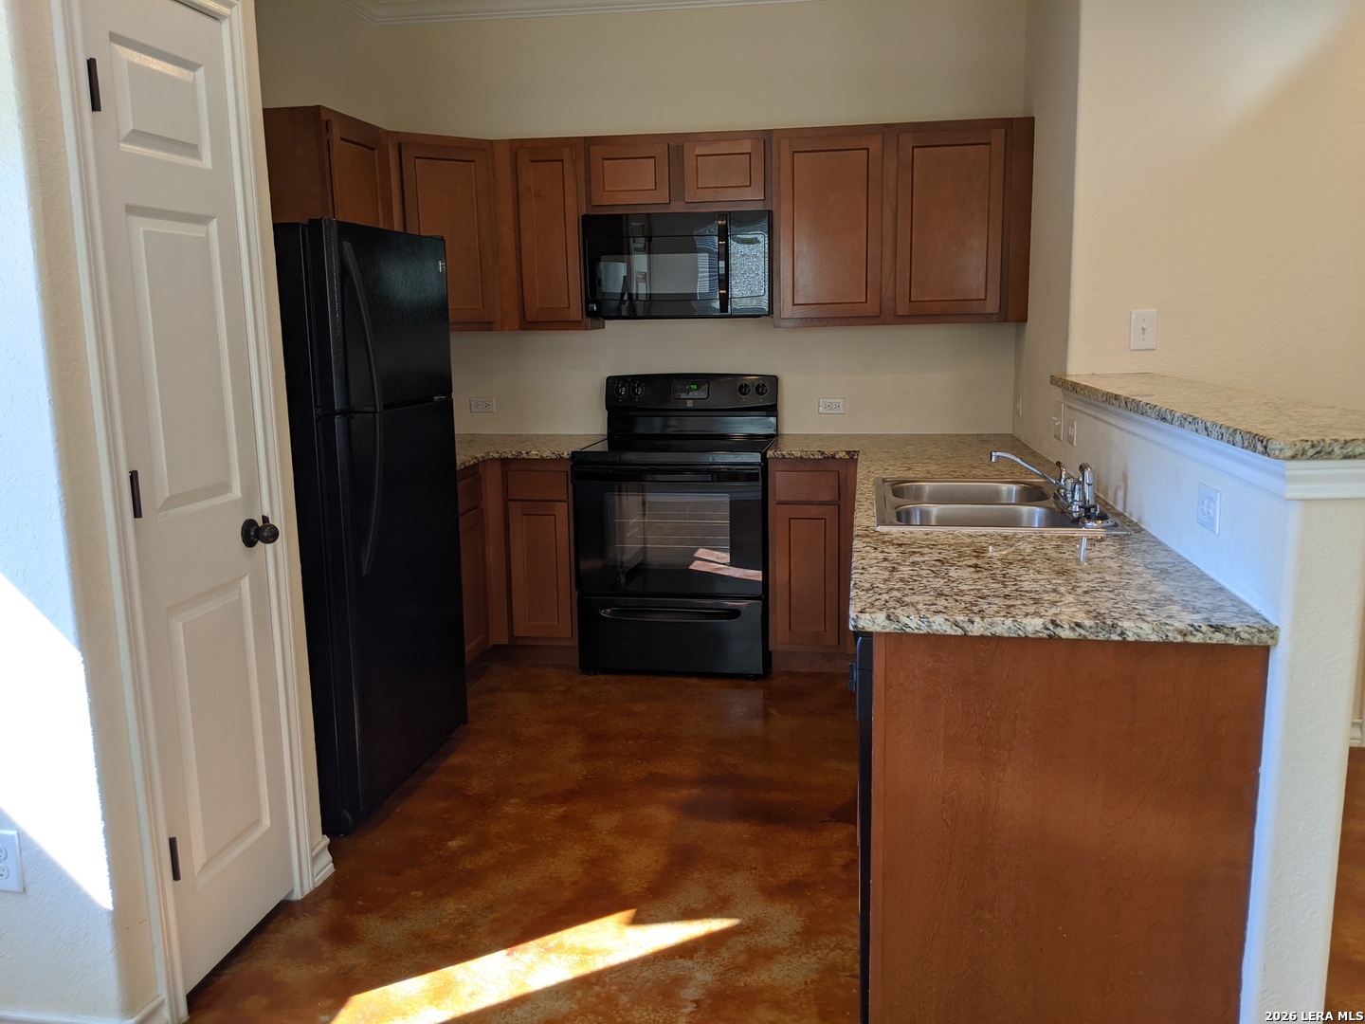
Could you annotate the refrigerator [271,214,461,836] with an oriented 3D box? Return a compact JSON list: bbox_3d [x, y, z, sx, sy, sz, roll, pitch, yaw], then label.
[{"bbox_3d":[-1.137,0.012,3.232,0.795,1.680,0.750,1,10,11],"label":"refrigerator"}]

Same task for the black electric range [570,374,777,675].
[{"bbox_3d":[-0.004,0.030,4.471,0.757,1.187,0.705,1,10,10],"label":"black electric range"}]

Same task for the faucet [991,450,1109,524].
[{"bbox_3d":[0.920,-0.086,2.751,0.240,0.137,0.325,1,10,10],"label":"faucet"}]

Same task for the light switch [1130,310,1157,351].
[{"bbox_3d":[1.419,-0.557,3.270,0.077,0.122,0.018,1,10,10],"label":"light switch"}]

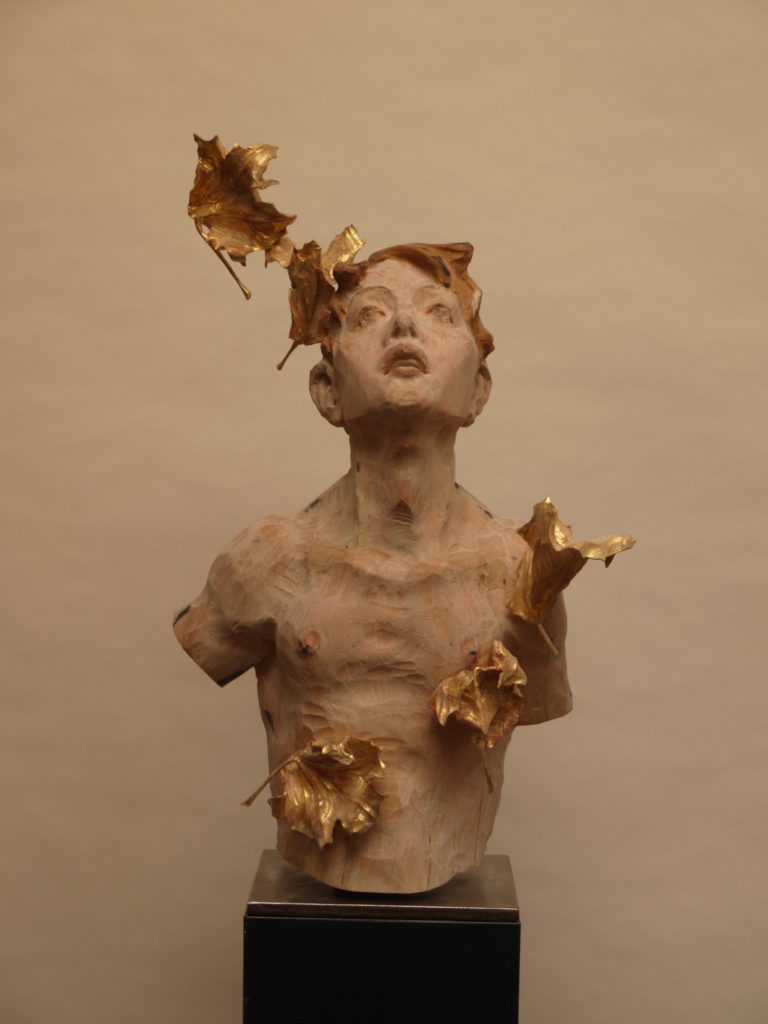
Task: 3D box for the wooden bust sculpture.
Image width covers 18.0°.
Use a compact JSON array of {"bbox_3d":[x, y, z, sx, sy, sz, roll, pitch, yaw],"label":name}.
[{"bbox_3d":[0.018,-0.002,2.340,0.445,0.720,0.285,1,3,-2],"label":"wooden bust sculpture"}]

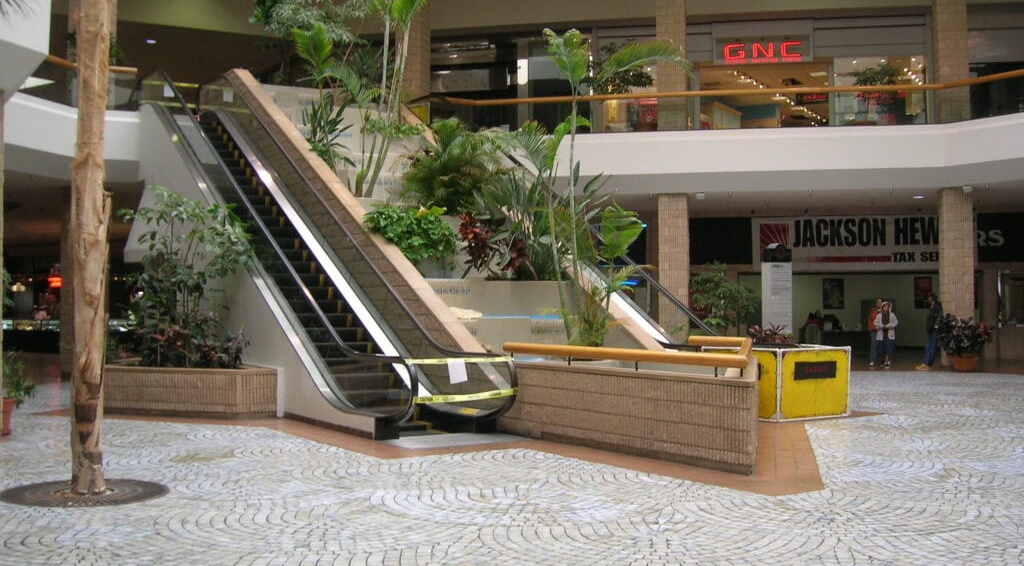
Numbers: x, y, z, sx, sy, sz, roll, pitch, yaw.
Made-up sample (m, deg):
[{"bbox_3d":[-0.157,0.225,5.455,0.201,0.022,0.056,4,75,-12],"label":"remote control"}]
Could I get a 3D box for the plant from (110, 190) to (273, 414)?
[{"bbox_3d":[-4.649,0.267,15.350,2.650,3.200,1.800,-1,-1,16],"label":"plant"}]

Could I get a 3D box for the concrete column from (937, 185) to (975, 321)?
[{"bbox_3d":[10.393,-0.117,24.900,0.670,4.150,0.670,0,-1,12],"label":"concrete column"}]

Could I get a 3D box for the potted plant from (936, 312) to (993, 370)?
[{"bbox_3d":[10.133,1.335,23.900,1.150,1.300,1.100,0,-1,12],"label":"potted plant"}]

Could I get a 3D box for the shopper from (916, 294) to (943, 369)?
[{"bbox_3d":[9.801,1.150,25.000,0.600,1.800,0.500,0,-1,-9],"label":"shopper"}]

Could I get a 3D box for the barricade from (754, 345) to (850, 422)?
[{"bbox_3d":[3.871,1.405,15.113,1.550,0.990,1.300,1,-1,-33],"label":"barricade"}]

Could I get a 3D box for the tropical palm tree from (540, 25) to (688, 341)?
[{"bbox_3d":[1.386,-1.237,14.400,1.980,4.300,1.700,0,-1,0],"label":"tropical palm tree"}]

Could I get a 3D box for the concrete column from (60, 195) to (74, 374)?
[{"bbox_3d":[-9.062,0.011,22.600,0.680,4.100,0.680,0,-1,12],"label":"concrete column"}]

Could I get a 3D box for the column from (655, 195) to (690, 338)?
[{"bbox_3d":[3.902,-0.060,25.600,0.670,4.120,0.670,0,-1,12],"label":"column"}]

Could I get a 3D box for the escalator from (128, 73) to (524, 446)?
[{"bbox_3d":[-4.144,-1.285,17.836,1.700,6.450,13.400,1,-1,-33],"label":"escalator"}]

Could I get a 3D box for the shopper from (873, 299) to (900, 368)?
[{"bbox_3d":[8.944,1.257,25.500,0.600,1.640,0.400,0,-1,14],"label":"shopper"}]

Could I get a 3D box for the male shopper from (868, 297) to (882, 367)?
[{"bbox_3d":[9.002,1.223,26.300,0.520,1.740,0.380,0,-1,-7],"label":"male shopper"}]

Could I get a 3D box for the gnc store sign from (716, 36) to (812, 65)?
[{"bbox_3d":[6.728,-6.244,28.600,2.520,0.780,0.200,0,-1,12],"label":"gnc store sign"}]

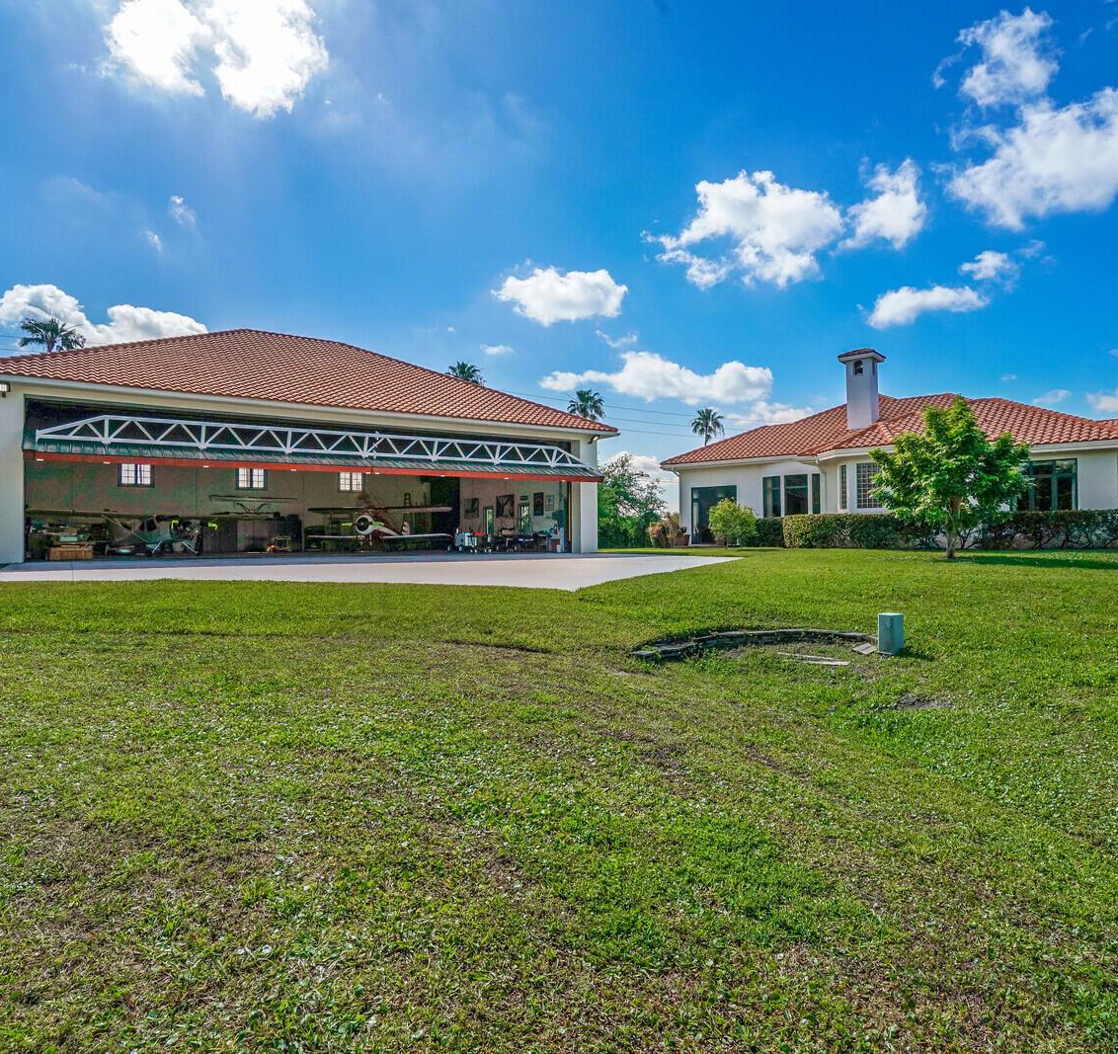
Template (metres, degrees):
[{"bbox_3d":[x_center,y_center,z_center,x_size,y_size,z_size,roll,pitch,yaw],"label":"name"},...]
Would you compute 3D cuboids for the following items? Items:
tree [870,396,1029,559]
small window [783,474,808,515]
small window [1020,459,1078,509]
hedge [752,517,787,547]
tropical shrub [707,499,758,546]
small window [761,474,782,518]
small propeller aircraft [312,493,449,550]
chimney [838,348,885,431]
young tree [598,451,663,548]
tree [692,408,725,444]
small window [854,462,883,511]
[{"bbox_3d":[11.796,-1.500,21.200,4.700,4.900,4.600,0,0,0],"label":"tree"},{"bbox_3d":[10.363,-1.370,30.700,1.000,1.850,0.150,0,0,38],"label":"small window"},{"bbox_3d":[17.894,-1.450,25.800,2.100,2.150,0.150,0,0,45],"label":"small window"},{"bbox_3d":[8.993,0.220,30.000,1.900,1.300,1.100,0,0,45],"label":"hedge"},{"bbox_3d":[7.089,-0.150,28.800,2.100,2.100,2.000,0,0,0],"label":"tropical shrub"},{"bbox_3d":[9.553,-1.330,31.500,0.150,1.880,0.950,0,0,-37],"label":"small window"},{"bbox_3d":[-7.977,0.050,33.000,6.700,2.250,6.000,0,0,9],"label":"small propeller aircraft"},{"bbox_3d":[14.304,-6.450,33.100,1.600,4.000,1.450,0,0,45],"label":"chimney"},{"bbox_3d":[4.001,-1.600,41.000,4.300,5.600,4.200,0,0,0],"label":"young tree"},{"bbox_3d":[15.742,-5.700,74.000,3.600,13.800,3.600,0,0,0],"label":"tree"},{"bbox_3d":[12.677,-1.640,28.500,1.250,1.820,0.130,0,0,44],"label":"small window"}]

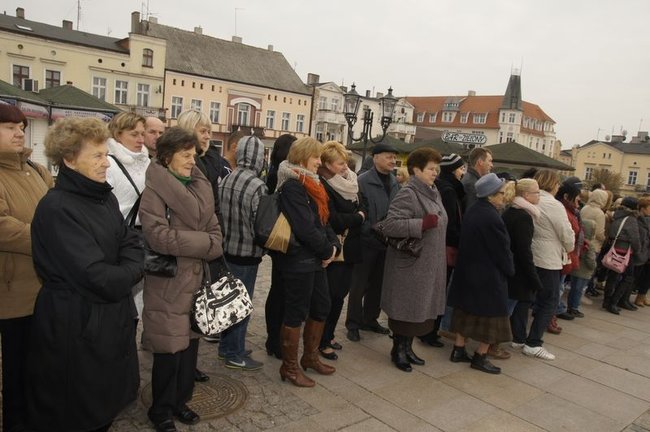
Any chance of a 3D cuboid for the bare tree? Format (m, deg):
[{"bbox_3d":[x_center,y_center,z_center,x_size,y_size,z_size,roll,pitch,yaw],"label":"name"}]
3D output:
[{"bbox_3d":[23.382,-1.773,38.082,3.300,4.460,3.300,5,4,0],"label":"bare tree"}]

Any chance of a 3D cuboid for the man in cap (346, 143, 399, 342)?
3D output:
[{"bbox_3d":[0.427,0.225,4.058,0.340,1.762,0.500,8,6,42],"label":"man in cap"}]

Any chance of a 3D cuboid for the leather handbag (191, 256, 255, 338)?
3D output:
[{"bbox_3d":[-0.574,0.452,2.500,0.320,0.340,0.160,-21,16,-28],"label":"leather handbag"}]

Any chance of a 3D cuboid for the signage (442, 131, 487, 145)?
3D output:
[{"bbox_3d":[9.281,-5.223,30.000,2.900,0.850,0.200,5,4,10],"label":"signage"}]

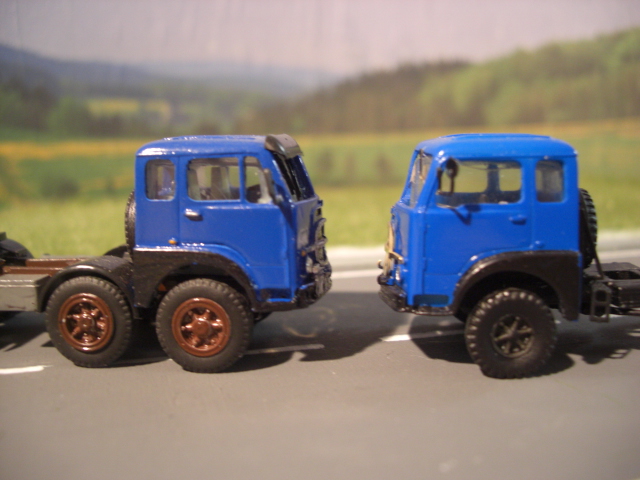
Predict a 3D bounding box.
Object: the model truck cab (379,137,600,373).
[{"bbox_3d":[0.025,0.000,0.105,0.032,0.033,0.029,0,9,2],"label":"model truck cab"}]

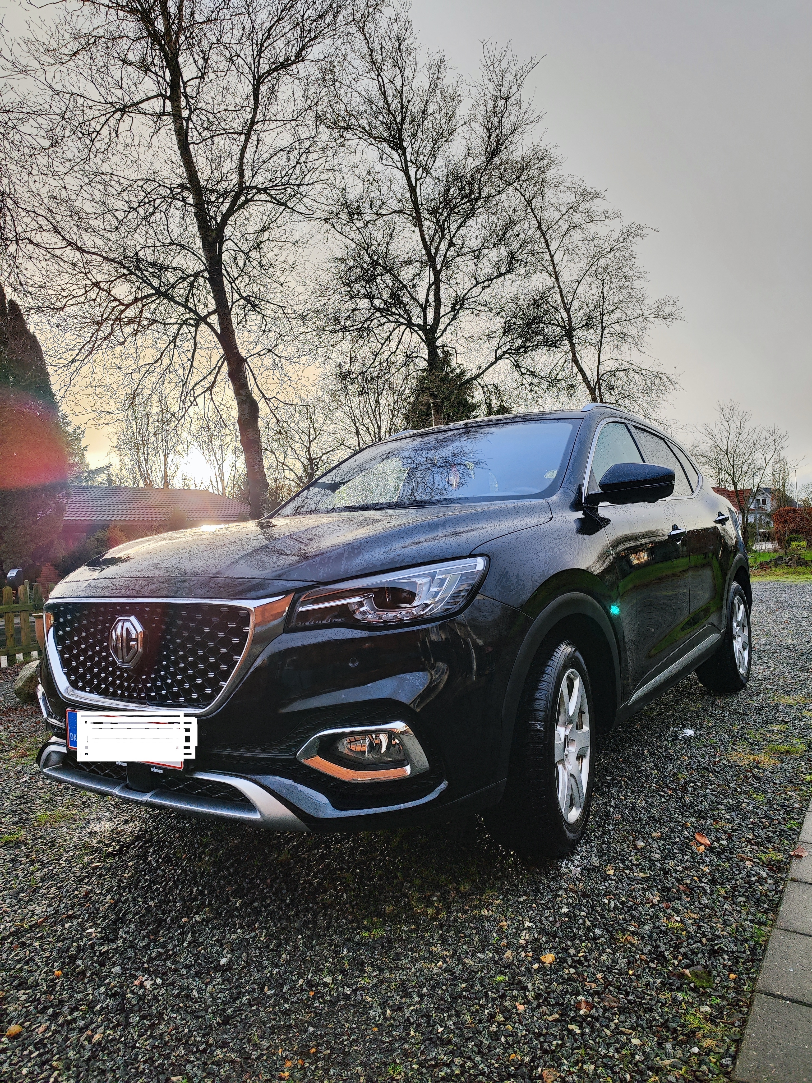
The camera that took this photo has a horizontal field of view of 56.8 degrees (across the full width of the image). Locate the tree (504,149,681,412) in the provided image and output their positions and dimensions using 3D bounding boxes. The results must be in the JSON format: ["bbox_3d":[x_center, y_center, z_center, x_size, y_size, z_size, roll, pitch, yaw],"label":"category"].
[{"bbox_3d":[5.359,-5.028,21.000,5.100,11.900,5.100,-4,-1,0],"label":"tree"}]

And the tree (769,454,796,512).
[{"bbox_3d":[30.186,-3.482,60.000,2.200,7.020,2.200,-4,-1,0],"label":"tree"}]

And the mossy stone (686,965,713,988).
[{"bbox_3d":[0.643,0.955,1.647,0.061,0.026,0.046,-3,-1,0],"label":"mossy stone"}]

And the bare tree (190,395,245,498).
[{"bbox_3d":[-10.932,-3.099,44.000,3.300,10.880,3.300,-4,-1,0],"label":"bare tree"}]

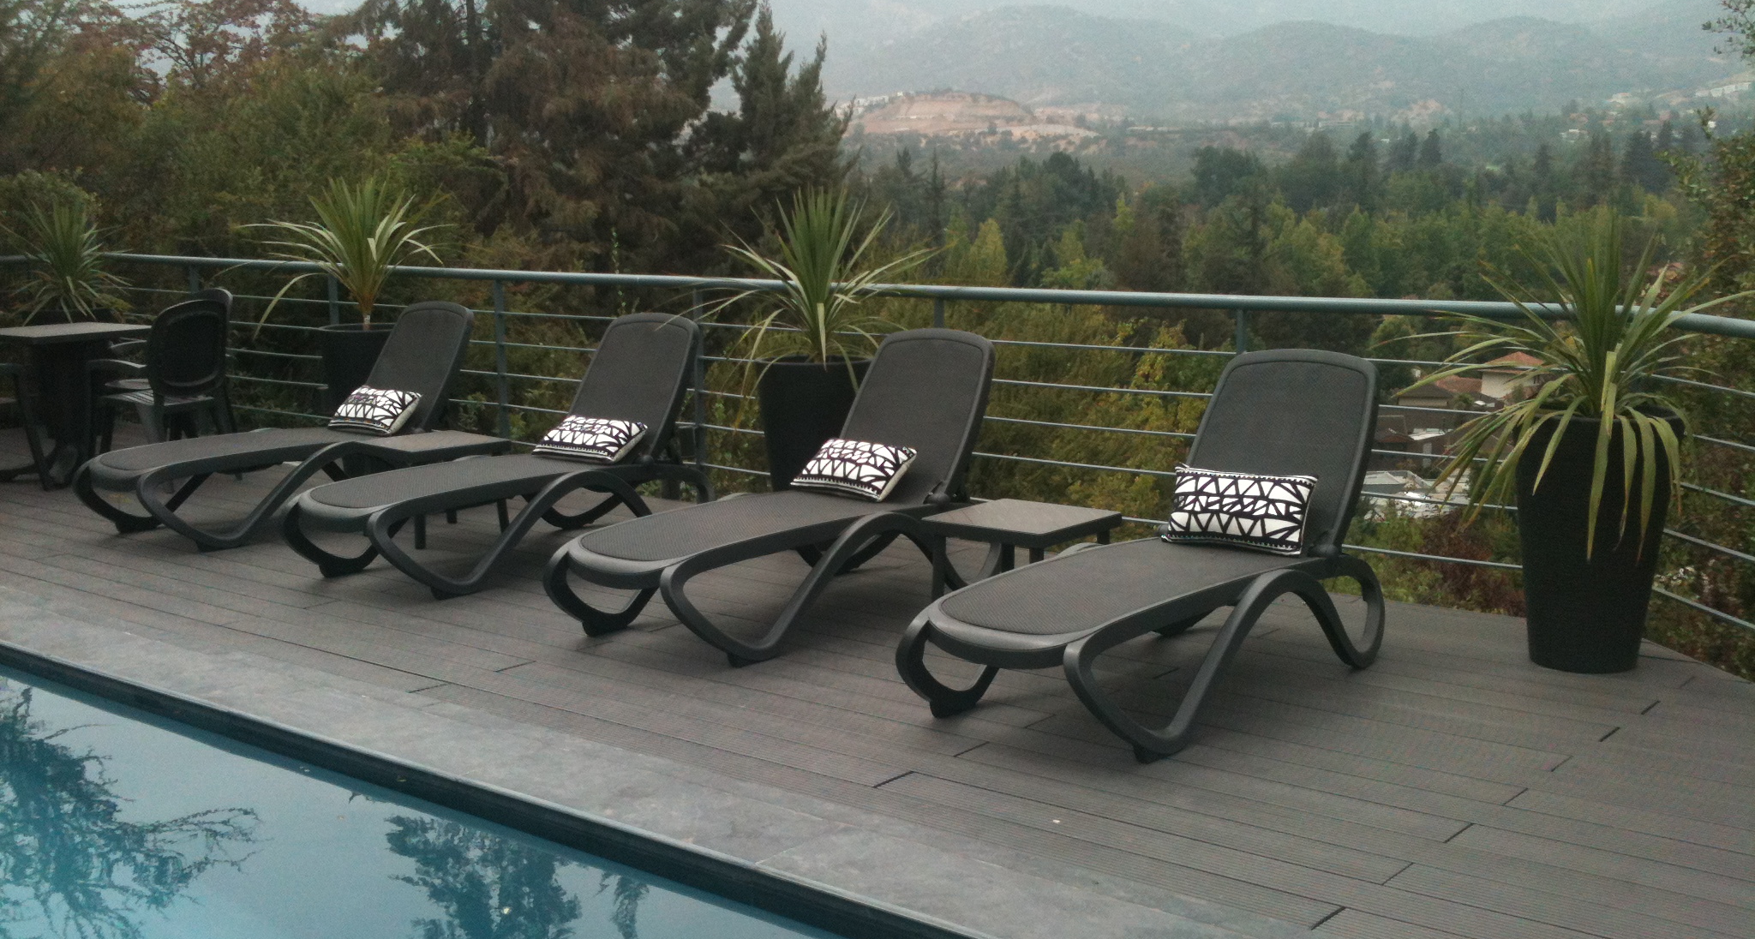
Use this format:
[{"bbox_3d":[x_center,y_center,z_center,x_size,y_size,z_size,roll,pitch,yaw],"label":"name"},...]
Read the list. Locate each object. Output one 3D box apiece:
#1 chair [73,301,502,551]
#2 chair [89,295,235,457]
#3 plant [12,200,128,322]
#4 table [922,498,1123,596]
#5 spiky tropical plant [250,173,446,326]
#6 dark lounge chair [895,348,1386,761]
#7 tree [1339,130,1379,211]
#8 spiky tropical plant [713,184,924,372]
[{"bbox_3d":[-2.650,-0.226,7.856,0.700,0.930,1.700,7,12,39],"label":"chair"},{"bbox_3d":[-3.604,-0.393,8.955,0.560,0.910,0.530,6,12,33],"label":"chair"},{"bbox_3d":[-4.502,-1.162,9.893,0.660,0.663,0.660,-1,10,0],"label":"plant"},{"bbox_3d":[0.476,0.354,5.855,0.455,0.400,0.455,8,13,40],"label":"table"},{"bbox_3d":[-2.670,-1.097,8.953,0.960,0.743,0.900,-1,10,0],"label":"spiky tropical plant"},{"bbox_3d":[0.794,0.191,5.126,0.700,0.960,1.690,8,13,40],"label":"dark lounge chair"},{"bbox_3d":[85.260,-52.953,314.367,7.600,15.200,7.600,-1,10,0],"label":"tree"},{"bbox_3d":[-0.224,-0.755,7.083,0.870,0.733,0.850,-1,10,0],"label":"spiky tropical plant"}]

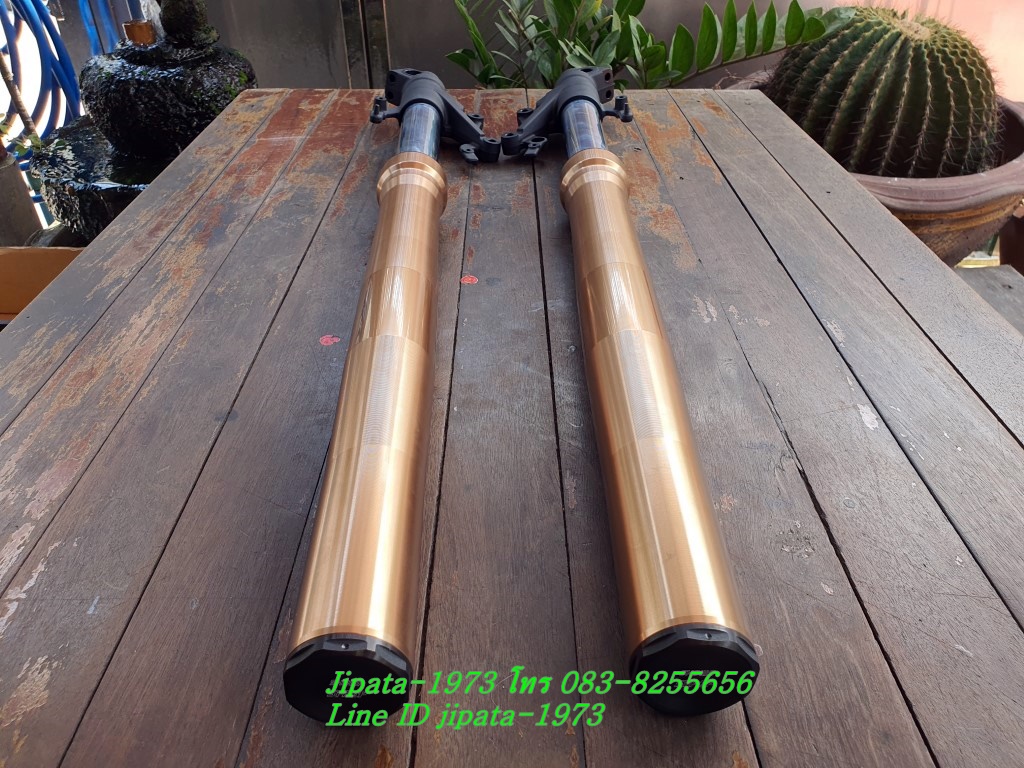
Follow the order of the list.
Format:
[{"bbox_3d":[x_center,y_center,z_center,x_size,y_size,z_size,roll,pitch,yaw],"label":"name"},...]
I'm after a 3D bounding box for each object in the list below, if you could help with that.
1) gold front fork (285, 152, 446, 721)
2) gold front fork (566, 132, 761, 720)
[{"bbox_3d":[-0.080,-0.038,0.528,0.064,0.064,0.544,-2,36,-2],"label":"gold front fork"},{"bbox_3d":[0.076,-0.040,0.530,0.064,0.064,0.544,0,36,1],"label":"gold front fork"}]

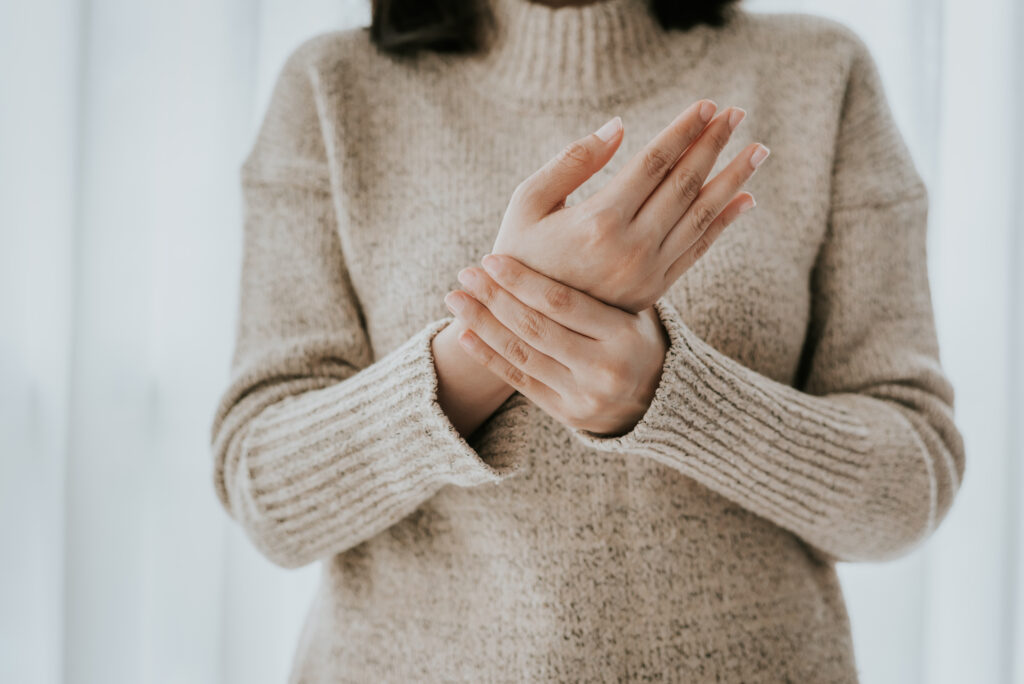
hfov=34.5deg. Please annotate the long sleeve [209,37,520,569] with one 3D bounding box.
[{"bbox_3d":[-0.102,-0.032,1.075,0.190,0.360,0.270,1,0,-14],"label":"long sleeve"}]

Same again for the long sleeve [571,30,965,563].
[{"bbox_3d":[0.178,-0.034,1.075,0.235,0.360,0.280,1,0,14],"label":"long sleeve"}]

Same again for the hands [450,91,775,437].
[{"bbox_3d":[0.054,-0.043,0.955,0.190,0.195,0.120,1,0,0],"label":"hands"}]

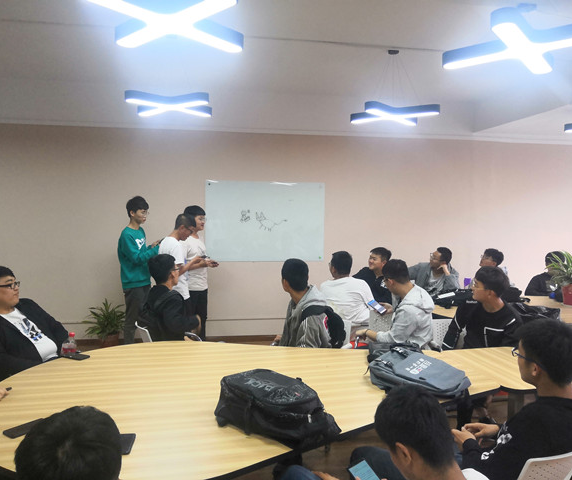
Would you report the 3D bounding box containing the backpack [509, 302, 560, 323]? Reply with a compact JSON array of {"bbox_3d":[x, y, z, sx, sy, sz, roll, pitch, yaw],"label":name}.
[{"bbox_3d":[2.013,0.596,4.185,0.450,0.140,0.300,2,3,22],"label":"backpack"}]

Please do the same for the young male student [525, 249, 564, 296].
[{"bbox_3d":[2.911,0.734,5.332,0.560,1.210,0.780,1,3,9],"label":"young male student"}]

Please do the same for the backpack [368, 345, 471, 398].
[{"bbox_3d":[0.662,0.667,2.528,0.310,0.150,0.430,-2,4,-43],"label":"backpack"}]

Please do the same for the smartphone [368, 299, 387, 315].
[{"bbox_3d":[0.697,0.512,3.800,0.155,0.009,0.075,39,52,18],"label":"smartphone"}]

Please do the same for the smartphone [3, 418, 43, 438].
[{"bbox_3d":[-1.018,0.743,1.979,0.077,0.008,0.160,2,3,31],"label":"smartphone"}]

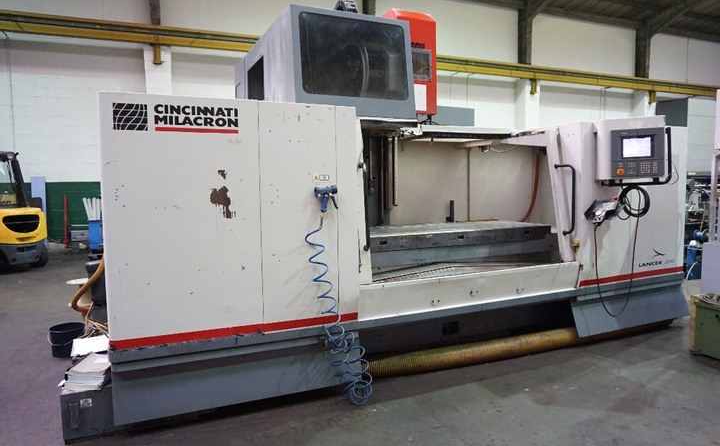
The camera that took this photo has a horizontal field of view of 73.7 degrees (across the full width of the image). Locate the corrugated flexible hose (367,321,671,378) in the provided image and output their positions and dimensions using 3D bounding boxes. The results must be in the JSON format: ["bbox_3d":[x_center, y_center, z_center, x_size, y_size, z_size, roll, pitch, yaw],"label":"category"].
[{"bbox_3d":[1.550,1.029,4.215,3.340,0.172,0.250,-3,5,-23],"label":"corrugated flexible hose"}]

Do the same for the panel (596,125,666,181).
[{"bbox_3d":[2.289,-0.594,4.062,0.457,0.461,0.240,0,1,14],"label":"panel"}]

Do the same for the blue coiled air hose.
[{"bbox_3d":[-0.142,0.561,3.230,0.410,1.215,0.200,-3,5,-23],"label":"blue coiled air hose"}]

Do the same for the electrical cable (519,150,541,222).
[{"bbox_3d":[2.032,-0.430,5.750,0.173,0.878,0.170,-3,5,-23],"label":"electrical cable"}]

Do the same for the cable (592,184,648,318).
[{"bbox_3d":[2.179,0.227,4.022,0.382,1.106,0.160,0,5,5],"label":"cable"}]

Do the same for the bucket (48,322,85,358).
[{"bbox_3d":[-2.610,1.050,4.302,0.280,0.240,0.280,-3,5,-23],"label":"bucket"}]

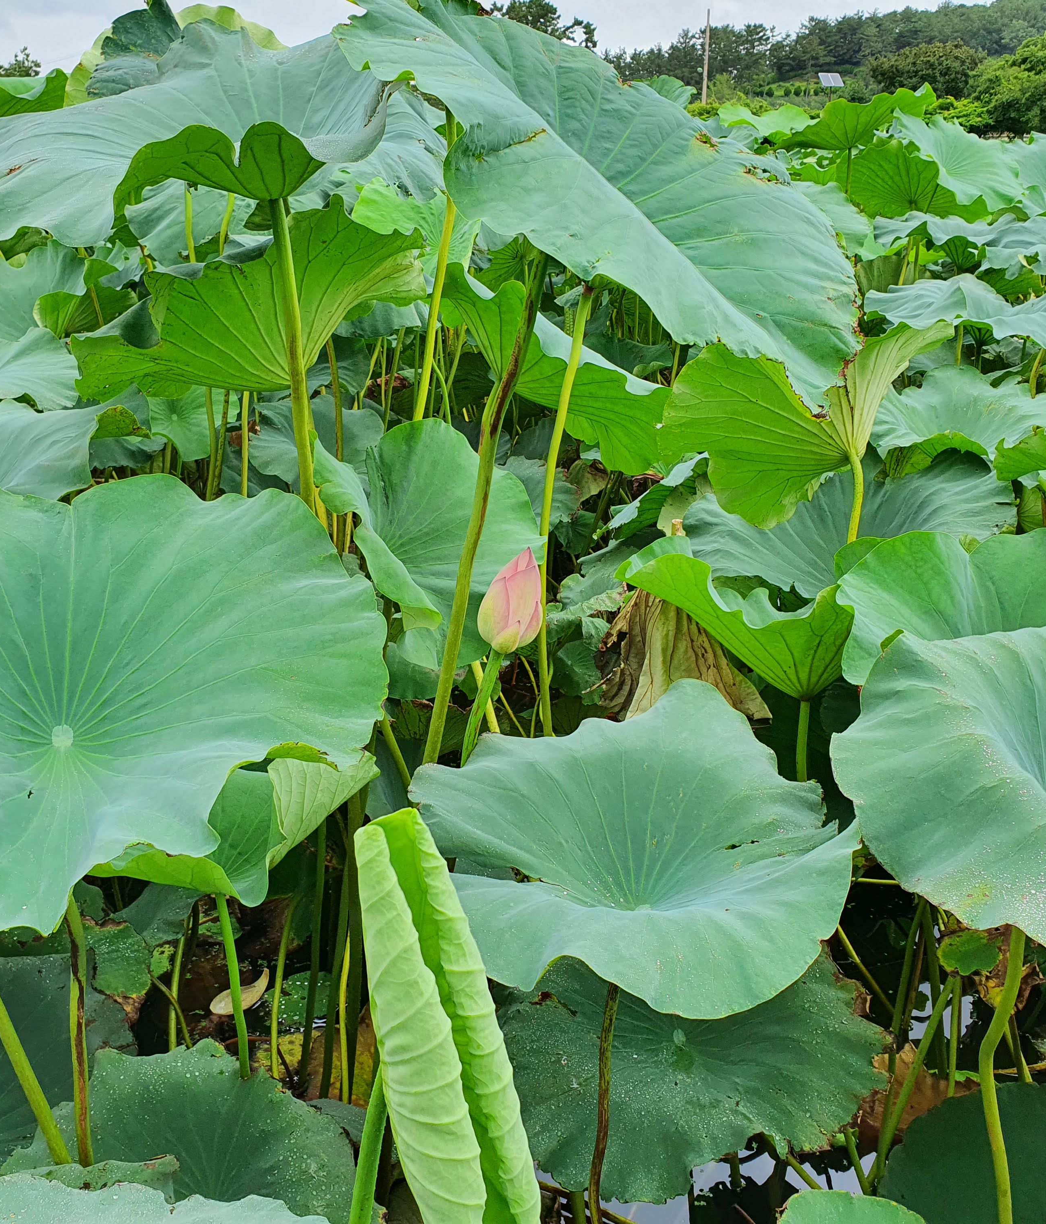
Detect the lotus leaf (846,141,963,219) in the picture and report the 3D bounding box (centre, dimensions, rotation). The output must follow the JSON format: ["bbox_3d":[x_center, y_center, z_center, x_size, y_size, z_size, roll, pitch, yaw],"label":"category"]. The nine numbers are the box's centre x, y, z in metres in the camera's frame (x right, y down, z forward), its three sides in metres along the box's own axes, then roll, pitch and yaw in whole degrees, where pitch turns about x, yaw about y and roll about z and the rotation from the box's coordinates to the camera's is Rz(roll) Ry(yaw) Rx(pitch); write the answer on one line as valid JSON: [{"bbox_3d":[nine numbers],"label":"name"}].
[{"bbox_3d":[1.443,-1.579,4.600,0.469,0.197,0.422,6,0,15],"label":"lotus leaf"}]

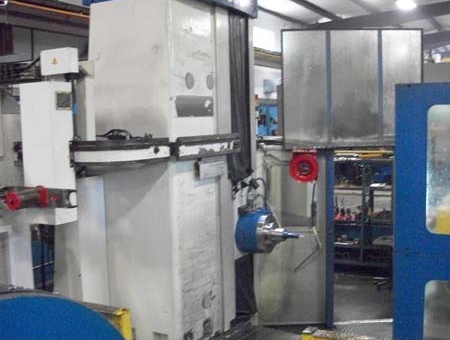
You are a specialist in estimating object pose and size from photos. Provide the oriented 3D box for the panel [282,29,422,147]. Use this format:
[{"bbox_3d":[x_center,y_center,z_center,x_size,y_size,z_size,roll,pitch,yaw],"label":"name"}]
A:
[{"bbox_3d":[1.477,-0.948,6.400,1.615,1.361,0.050,-2,6,-2],"label":"panel"}]

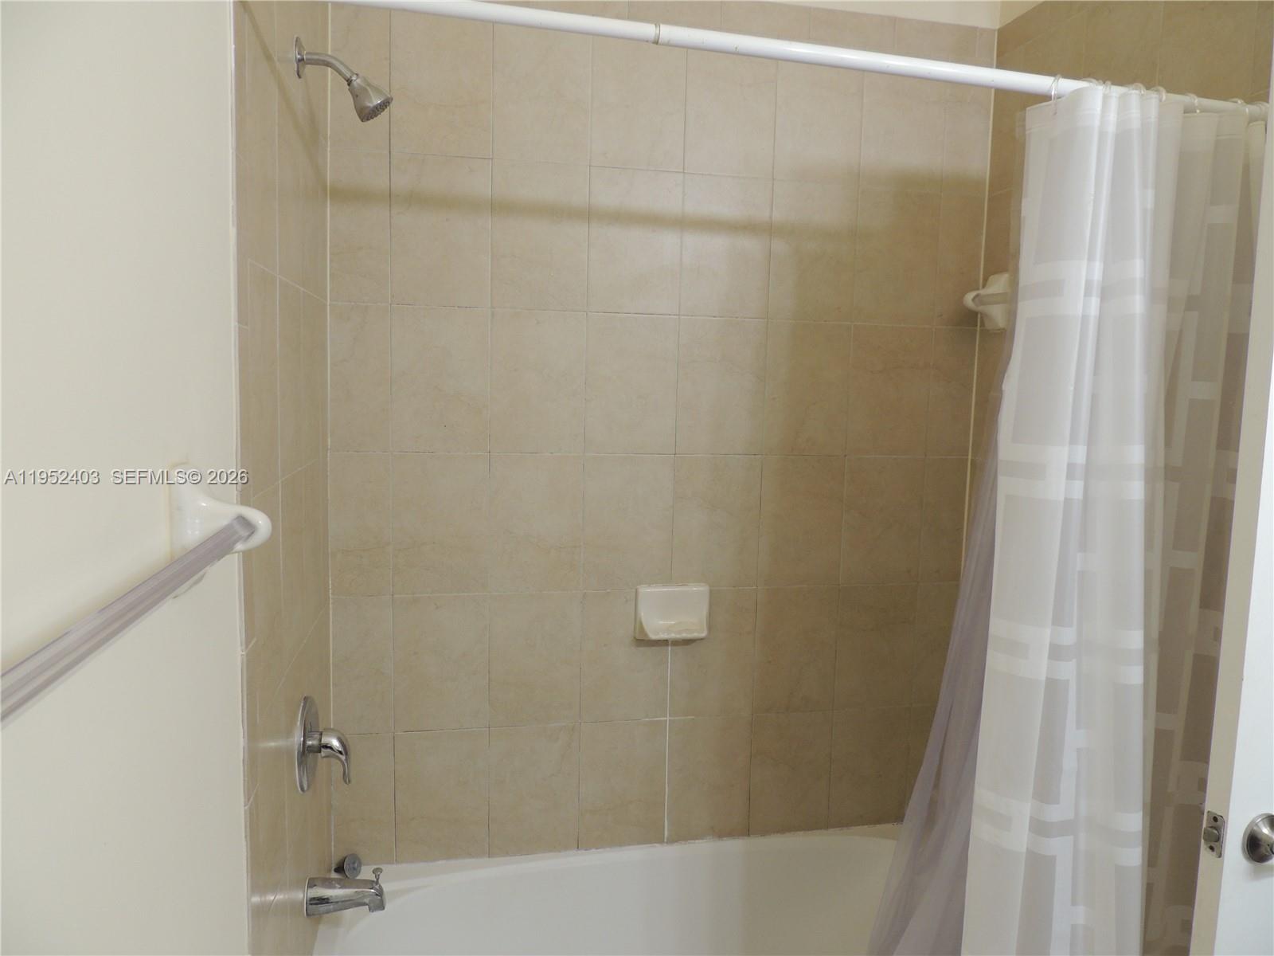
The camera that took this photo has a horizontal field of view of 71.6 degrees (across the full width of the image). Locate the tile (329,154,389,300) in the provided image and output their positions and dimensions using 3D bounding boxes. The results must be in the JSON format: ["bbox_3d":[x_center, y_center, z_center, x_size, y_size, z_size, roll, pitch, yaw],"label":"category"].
[{"bbox_3d":[-0.561,-0.508,1.794,0.117,0.303,0.009,0,6,-11],"label":"tile"}]

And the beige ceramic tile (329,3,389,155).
[{"bbox_3d":[-0.555,-0.805,1.758,0.119,0.293,0.009,0,7,-12],"label":"beige ceramic tile"}]

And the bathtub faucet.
[{"bbox_3d":[-0.520,0.738,1.585,0.134,0.084,0.057,0,6,-12],"label":"bathtub faucet"}]

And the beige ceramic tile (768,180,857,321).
[{"bbox_3d":[0.397,-0.506,1.987,0.202,0.303,0.009,0,6,-11],"label":"beige ceramic tile"}]

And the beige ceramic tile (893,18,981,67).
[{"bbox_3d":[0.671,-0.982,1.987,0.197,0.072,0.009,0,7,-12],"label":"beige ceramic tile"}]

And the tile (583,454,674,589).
[{"bbox_3d":[-0.018,0.101,1.995,0.204,0.306,0.010,0,6,-11],"label":"tile"}]

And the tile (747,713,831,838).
[{"bbox_3d":[0.366,0.708,2.123,0.201,0.302,0.009,0,7,-12],"label":"tile"}]

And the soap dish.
[{"bbox_3d":[0.087,0.310,1.977,0.166,0.127,0.069,0,6,-12],"label":"soap dish"}]

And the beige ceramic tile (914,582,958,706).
[{"bbox_3d":[0.730,0.405,2.159,0.111,0.303,0.009,0,6,-11],"label":"beige ceramic tile"}]

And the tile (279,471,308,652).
[{"bbox_3d":[-0.560,0.147,1.436,0.009,0.302,0.201,0,7,-12],"label":"tile"}]

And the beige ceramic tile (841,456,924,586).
[{"bbox_3d":[0.581,0.101,2.091,0.202,0.303,0.010,0,6,-11],"label":"beige ceramic tile"}]

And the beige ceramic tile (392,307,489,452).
[{"bbox_3d":[-0.410,-0.204,1.856,0.202,0.303,0.010,0,6,-11],"label":"beige ceramic tile"}]

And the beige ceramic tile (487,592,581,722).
[{"bbox_3d":[-0.226,0.403,1.966,0.201,0.302,0.009,0,7,-12],"label":"beige ceramic tile"}]

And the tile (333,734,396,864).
[{"bbox_3d":[-0.600,0.710,1.947,0.125,0.301,0.010,0,6,-11],"label":"tile"}]

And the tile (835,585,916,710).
[{"bbox_3d":[0.574,0.405,2.129,0.201,0.302,0.009,0,7,-12],"label":"tile"}]

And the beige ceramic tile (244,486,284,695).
[{"bbox_3d":[-0.532,0.167,1.265,0.010,0.306,0.188,0,6,-11],"label":"beige ceramic tile"}]

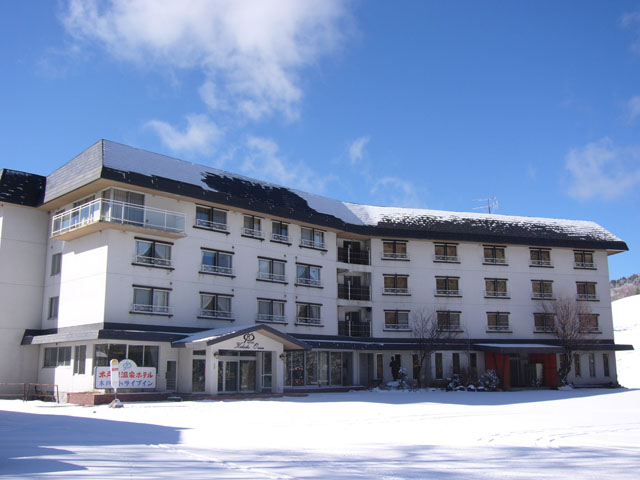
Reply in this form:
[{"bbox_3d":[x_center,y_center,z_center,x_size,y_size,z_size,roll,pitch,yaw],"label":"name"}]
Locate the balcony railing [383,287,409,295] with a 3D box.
[{"bbox_3d":[6.066,4.016,50.617,2.309,0.505,0.200,3,-12,-15],"label":"balcony railing"}]

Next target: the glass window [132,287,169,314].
[{"bbox_3d":[-9.661,3.499,37.200,2.349,1.475,0.200,11,-16,-42],"label":"glass window"}]

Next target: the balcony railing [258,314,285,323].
[{"bbox_3d":[-3.098,5.222,43.019,2.544,0.457,0.200,11,-16,-42],"label":"balcony railing"}]

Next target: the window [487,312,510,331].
[{"bbox_3d":[15.554,7.132,56.419,2.154,1.534,0.150,3,-12,-15],"label":"window"}]

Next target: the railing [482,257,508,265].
[{"bbox_3d":[14.547,1.774,53.387,2.273,0.538,0.200,3,-12,-15],"label":"railing"}]

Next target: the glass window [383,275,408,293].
[{"bbox_3d":[6.366,3.718,54.558,2.154,1.534,0.150,3,-12,-15],"label":"glass window"}]

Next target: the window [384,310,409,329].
[{"bbox_3d":[6.403,6.711,53.946,2.154,1.534,0.150,3,-12,-15],"label":"window"}]

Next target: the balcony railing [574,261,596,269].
[{"bbox_3d":[24.927,2.300,60.755,2.350,0.680,0.280,3,-12,-16],"label":"balcony railing"}]

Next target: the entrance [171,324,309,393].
[{"bbox_3d":[-4.725,7.719,41.695,8.400,4.350,3.500,11,-16,-44],"label":"entrance"}]

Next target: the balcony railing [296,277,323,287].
[{"bbox_3d":[-0.888,3.349,50.964,2.920,0.665,0.270,11,-16,-44],"label":"balcony railing"}]

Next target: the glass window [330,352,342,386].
[{"bbox_3d":[1.312,10.245,51.447,1.371,2.612,0.120,11,-16,-44],"label":"glass window"}]

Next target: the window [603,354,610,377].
[{"bbox_3d":[24.000,10.506,54.189,0.568,1.842,0.200,3,-12,-15],"label":"window"}]

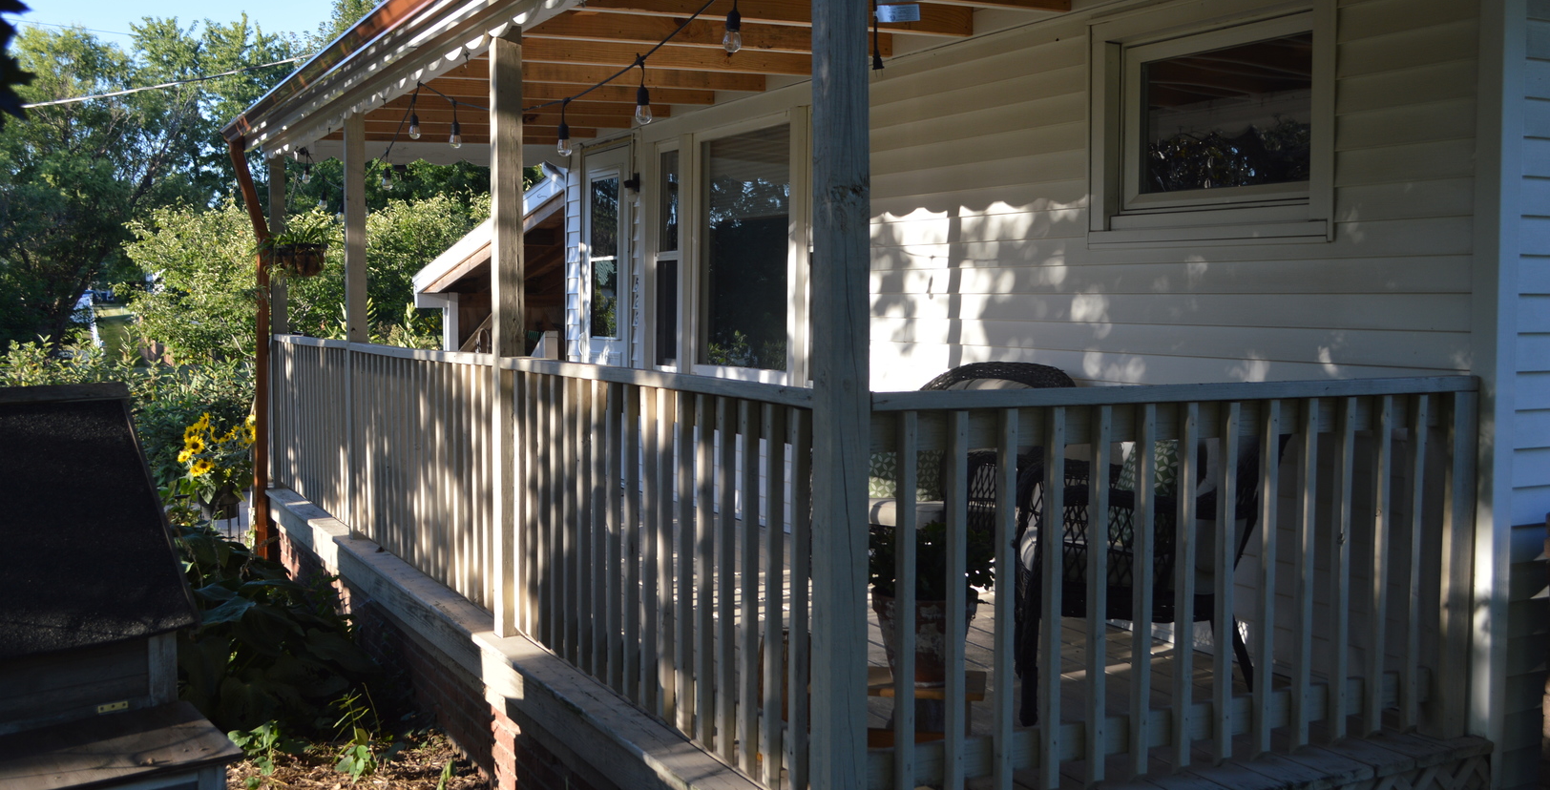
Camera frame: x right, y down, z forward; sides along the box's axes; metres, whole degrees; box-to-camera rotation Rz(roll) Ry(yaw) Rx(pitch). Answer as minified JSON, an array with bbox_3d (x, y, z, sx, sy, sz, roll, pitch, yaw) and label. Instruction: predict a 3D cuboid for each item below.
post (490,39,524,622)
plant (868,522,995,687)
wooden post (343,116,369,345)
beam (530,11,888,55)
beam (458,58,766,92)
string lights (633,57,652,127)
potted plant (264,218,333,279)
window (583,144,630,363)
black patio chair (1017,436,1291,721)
[{"bbox_3d":[-0.922,-0.198,5.345,0.086,2.083,0.086,-2,4,-27],"label":"post"},{"bbox_3d":[0.370,0.505,3.836,0.350,0.400,0.350,0,4,3],"label":"plant"},{"bbox_3d":[-2.028,-0.348,7.500,0.090,2.050,0.090,-2,4,-27],"label":"wooden post"},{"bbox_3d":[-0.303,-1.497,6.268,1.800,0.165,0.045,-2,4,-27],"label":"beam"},{"bbox_3d":[-0.853,-1.558,7.295,1.829,0.176,0.040,-3,5,-27],"label":"beam"},{"bbox_3d":[-0.365,-0.842,4.281,0.050,0.198,0.050,0,4,0],"label":"string lights"},{"bbox_3d":[-2.738,-0.846,8.873,0.400,0.360,0.400,-2,4,-27],"label":"potted plant"},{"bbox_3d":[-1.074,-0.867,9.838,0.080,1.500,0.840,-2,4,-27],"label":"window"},{"bbox_3d":[1.072,0.436,4.467,0.770,0.890,0.680,0,4,1],"label":"black patio chair"}]

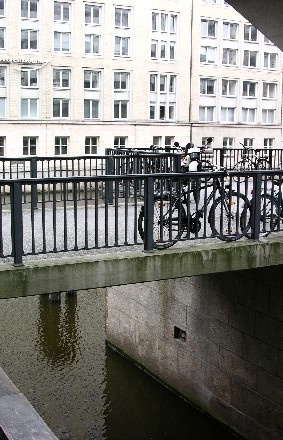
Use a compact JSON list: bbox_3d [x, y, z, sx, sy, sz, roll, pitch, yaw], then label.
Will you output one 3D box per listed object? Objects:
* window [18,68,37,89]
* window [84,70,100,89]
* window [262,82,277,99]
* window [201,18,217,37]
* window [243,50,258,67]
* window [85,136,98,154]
[{"bbox_3d":[-10.056,-12.482,52.345,1.600,1.780,0.200,-4,10,-24],"label":"window"},{"bbox_3d":[-4.760,-13.639,57.936,1.760,1.900,0.250,-4,9,-26],"label":"window"},{"bbox_3d":[15.276,-15.408,70.738,2.050,1.980,0.200,-4,10,-28],"label":"window"},{"bbox_3d":[6.632,-18.955,58.726,1.920,1.770,0.200,-4,10,-27],"label":"window"},{"bbox_3d":[11.315,-16.764,61.598,1.920,1.630,0.200,-4,10,-24],"label":"window"},{"bbox_3d":[-4.584,-6.799,54.324,1.380,1.690,0.200,-4,10,-28],"label":"window"}]

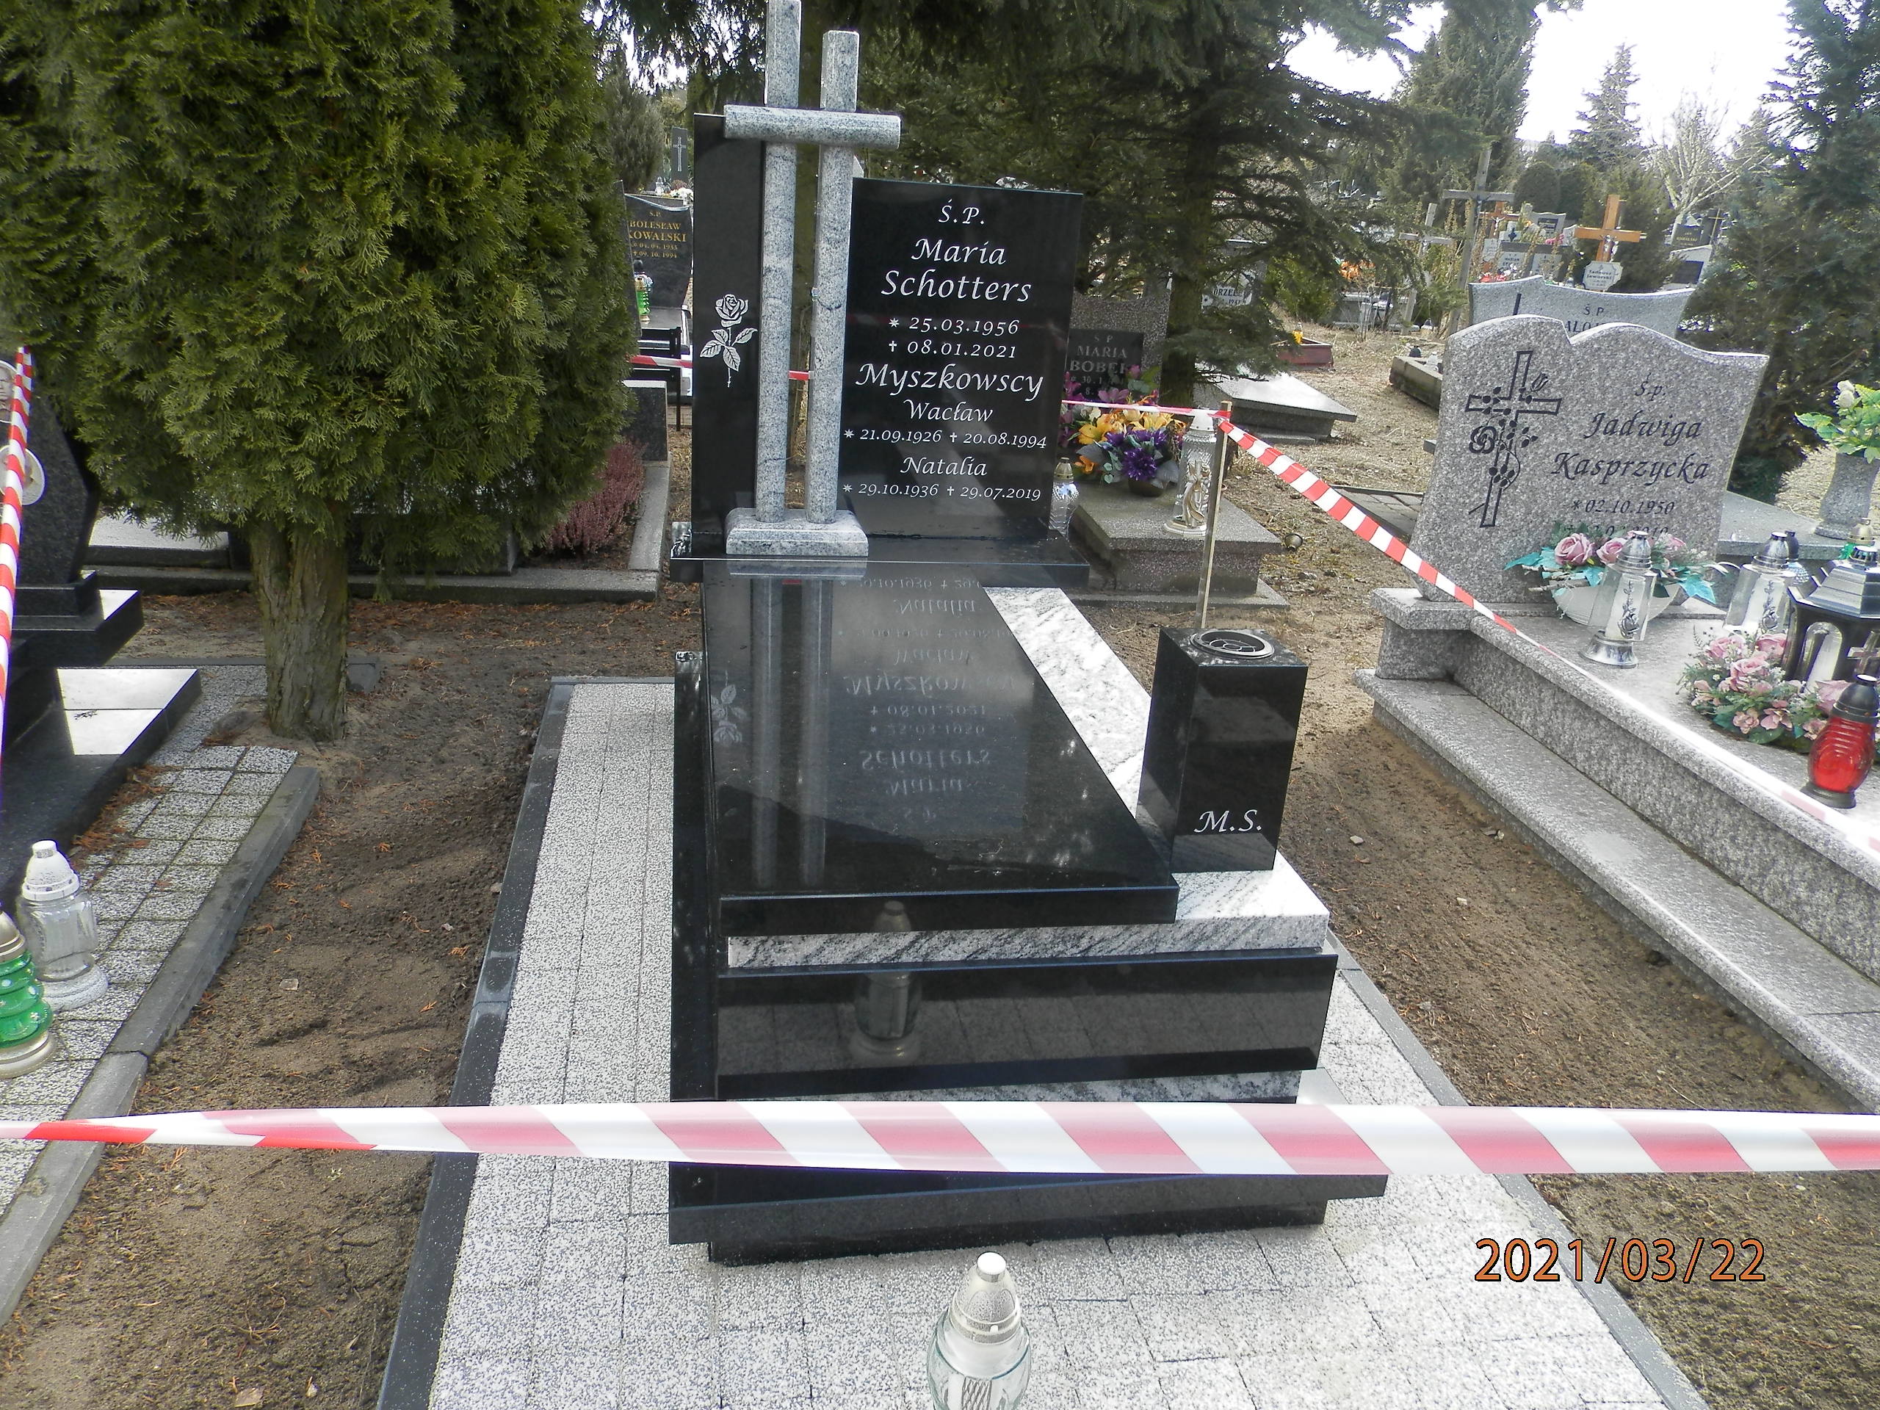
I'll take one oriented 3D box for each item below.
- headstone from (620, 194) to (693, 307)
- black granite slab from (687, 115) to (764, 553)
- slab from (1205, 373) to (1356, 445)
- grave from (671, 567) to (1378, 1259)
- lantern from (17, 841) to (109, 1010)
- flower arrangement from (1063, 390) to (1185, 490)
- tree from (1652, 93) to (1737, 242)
[{"bbox_3d":[-1.713,-2.695,8.045,0.480,0.630,0.100,0,23,-11],"label":"headstone"},{"bbox_3d":[-0.443,-0.775,2.877,0.160,0.840,0.080,0,23,-11],"label":"black granite slab"},{"bbox_3d":[1.873,-1.764,7.821,0.740,0.220,1.500,2,23,-5],"label":"slab"},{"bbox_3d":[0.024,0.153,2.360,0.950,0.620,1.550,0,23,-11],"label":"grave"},{"bbox_3d":[-1.377,0.353,2.126,0.125,0.230,0.125,0,23,-11],"label":"lantern"},{"bbox_3d":[0.657,-0.929,4.839,0.410,0.340,0.340,0,23,-11],"label":"flower arrangement"},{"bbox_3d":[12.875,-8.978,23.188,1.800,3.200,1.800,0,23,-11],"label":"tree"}]

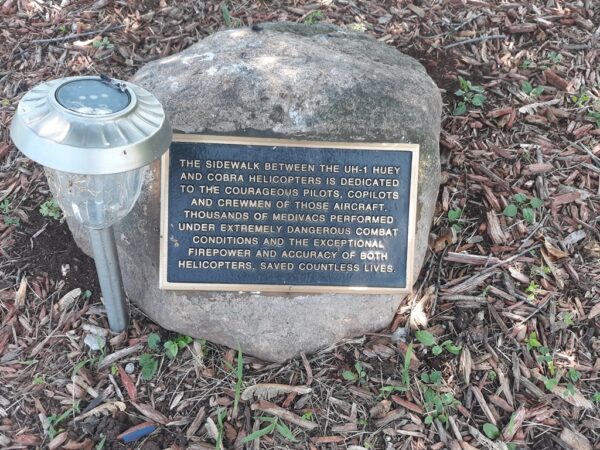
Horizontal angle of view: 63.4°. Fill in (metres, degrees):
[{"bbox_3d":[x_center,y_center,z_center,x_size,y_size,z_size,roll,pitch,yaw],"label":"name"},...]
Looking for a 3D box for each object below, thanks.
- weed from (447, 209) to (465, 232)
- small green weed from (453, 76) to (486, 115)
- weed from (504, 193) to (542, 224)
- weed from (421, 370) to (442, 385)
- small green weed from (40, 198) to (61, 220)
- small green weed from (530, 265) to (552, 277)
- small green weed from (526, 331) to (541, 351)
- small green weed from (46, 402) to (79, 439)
[{"bbox_3d":[0.264,-0.008,0.822,0.030,0.024,0.045,8,49,0],"label":"weed"},{"bbox_3d":[0.334,-0.255,0.956,0.064,0.047,0.064,6,45,0],"label":"small green weed"},{"bbox_3d":[0.343,-0.025,0.747,0.059,0.023,0.047,6,45,0],"label":"weed"},{"bbox_3d":[0.173,0.200,0.637,0.029,0.013,0.018,8,49,0],"label":"weed"},{"bbox_3d":[-0.351,-0.022,0.683,0.032,0.013,0.030,6,45,0],"label":"small green weed"},{"bbox_3d":[0.385,0.072,0.773,0.035,0.013,0.020,8,49,0],"label":"small green weed"},{"bbox_3d":[0.281,0.139,0.585,0.016,0.014,0.018,6,45,0],"label":"small green weed"},{"bbox_3d":[-0.271,0.223,0.557,0.039,0.025,0.043,8,49,0],"label":"small green weed"}]

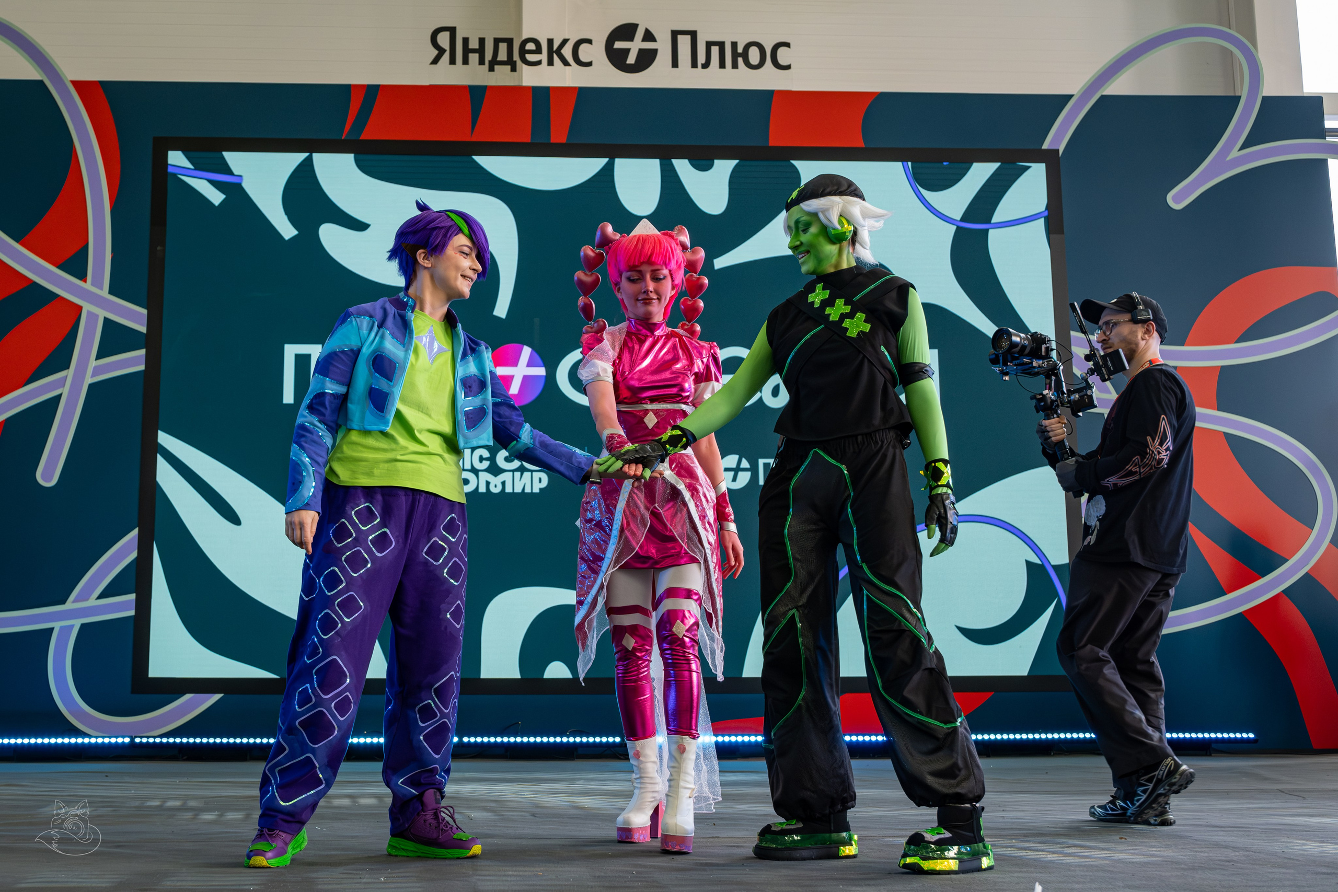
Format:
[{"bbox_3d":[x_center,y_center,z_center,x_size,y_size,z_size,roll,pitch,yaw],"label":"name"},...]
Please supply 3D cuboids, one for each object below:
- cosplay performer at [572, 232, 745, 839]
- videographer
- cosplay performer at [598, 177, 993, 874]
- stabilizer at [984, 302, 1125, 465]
[{"bbox_3d":[-0.043,0.230,3.762,0.490,1.830,0.480,-1,-8,3],"label":"cosplay performer"},{"bbox_3d":[1.428,0.324,4.051,0.500,1.690,0.490,1,-8,-11],"label":"videographer"},{"bbox_3d":[0.332,0.159,3.368,0.860,1.860,0.620,-6,-10,38],"label":"cosplay performer"},{"bbox_3d":[1.238,-0.206,4.030,0.400,0.520,0.250,4,-9,-30],"label":"stabilizer"}]

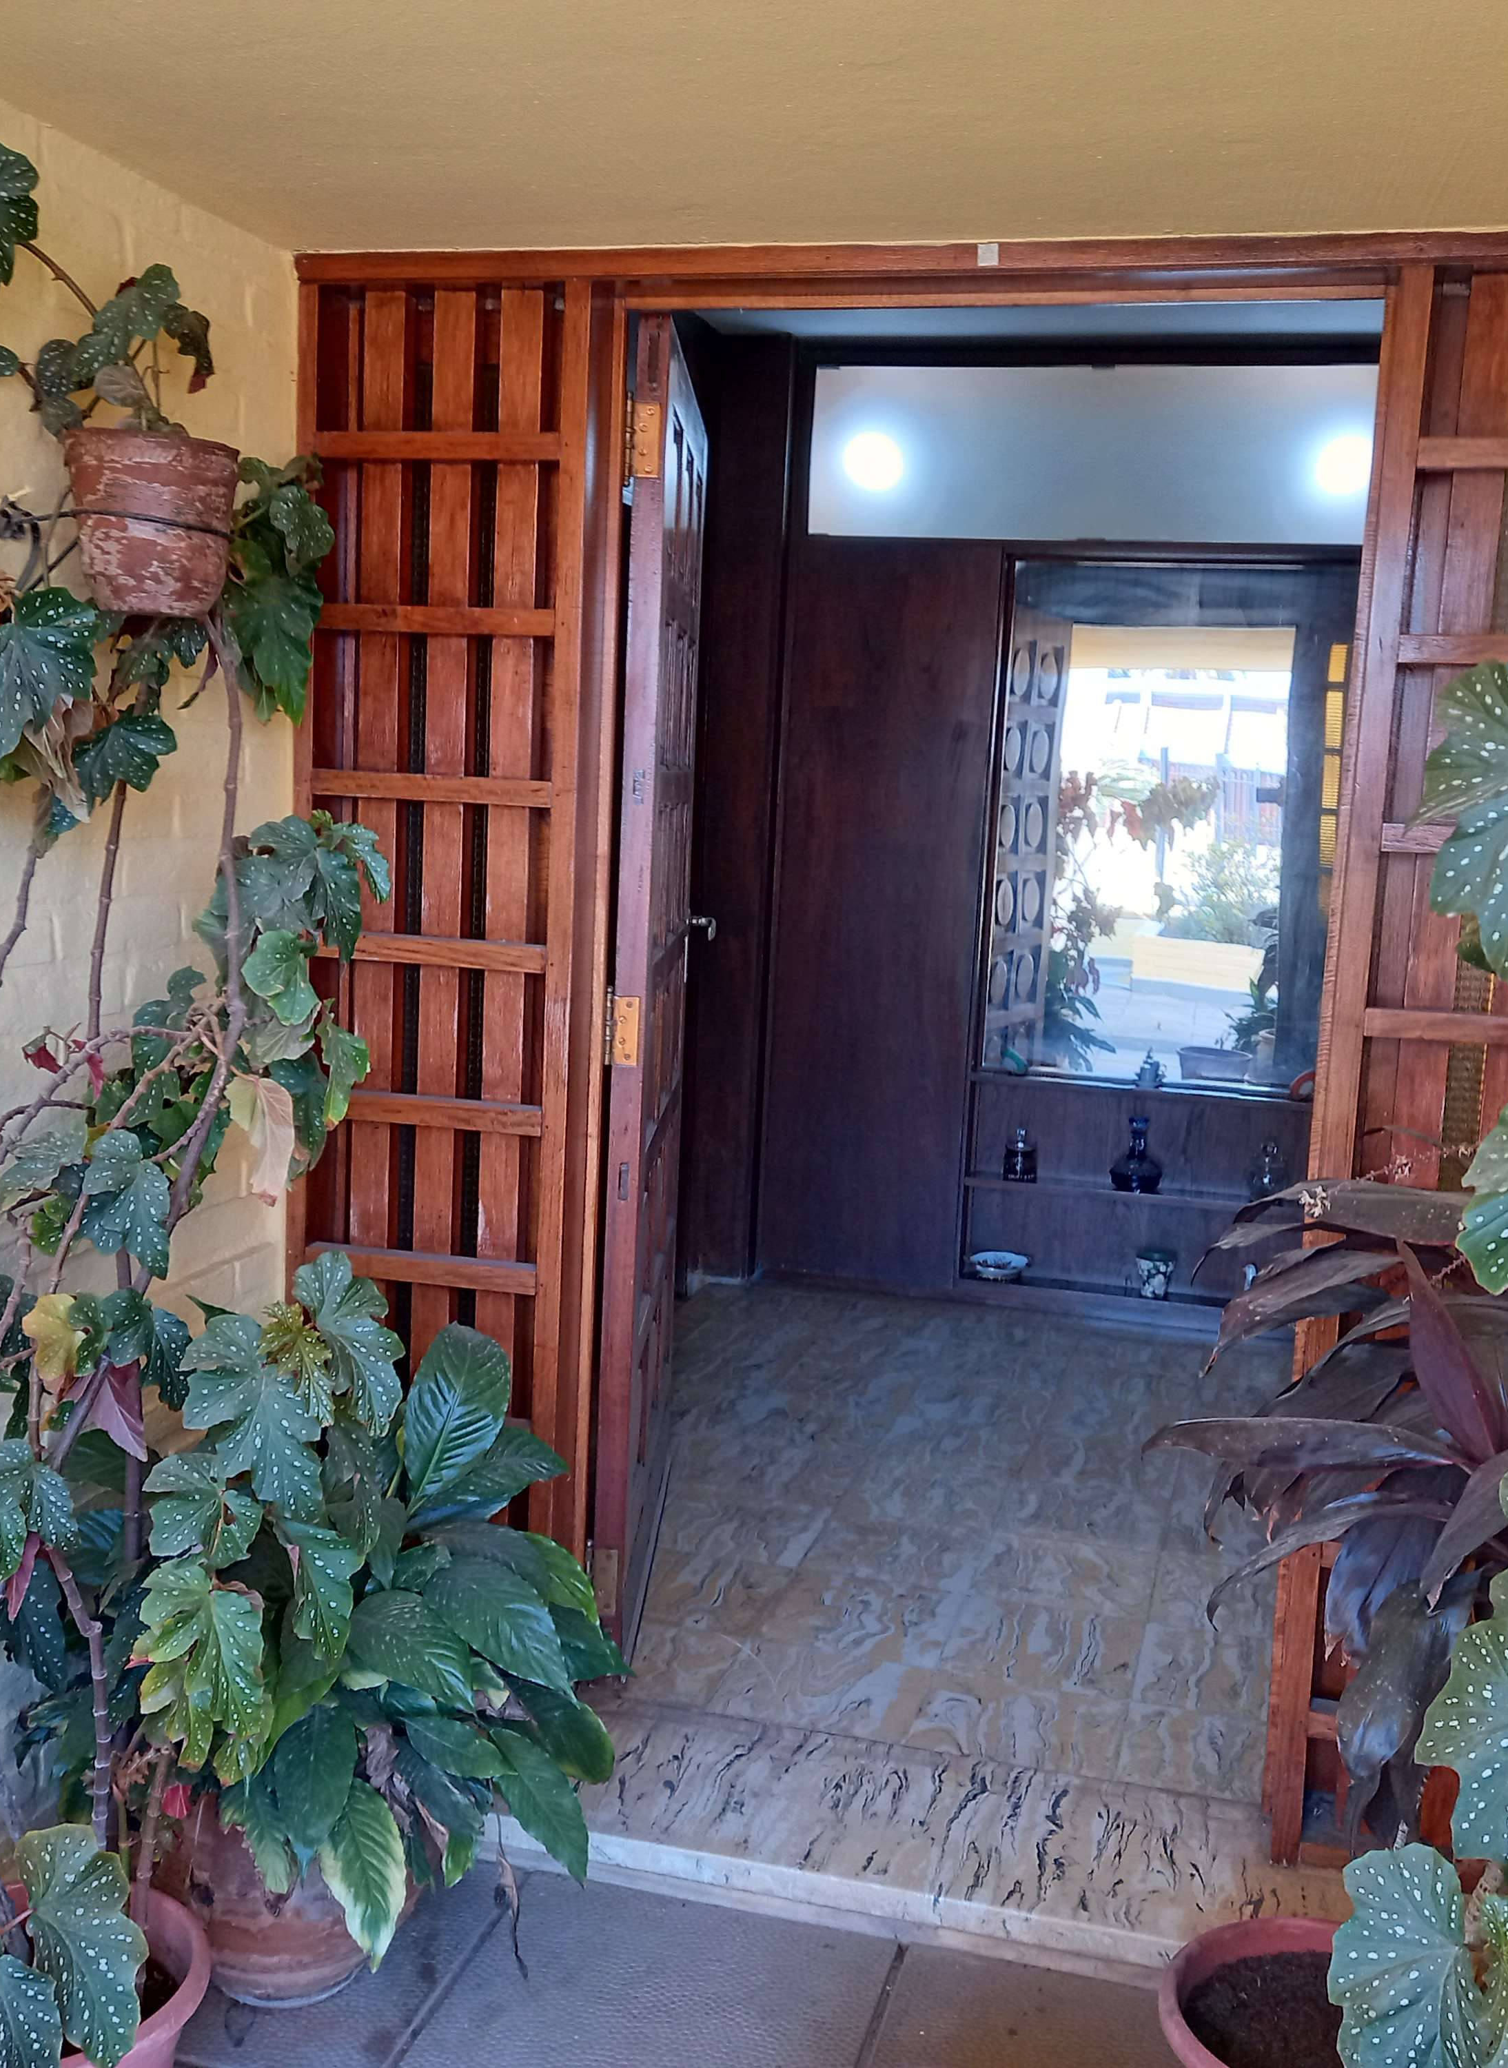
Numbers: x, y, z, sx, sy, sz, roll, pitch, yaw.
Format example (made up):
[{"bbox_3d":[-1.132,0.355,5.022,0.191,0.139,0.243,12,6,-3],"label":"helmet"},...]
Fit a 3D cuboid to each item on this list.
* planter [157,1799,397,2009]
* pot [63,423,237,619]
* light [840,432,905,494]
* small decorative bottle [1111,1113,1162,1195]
[{"bbox_3d":[-0.554,0.992,2.407,0.320,0.280,0.320,5,9,14],"label":"planter"},{"bbox_3d":[-0.619,-0.524,2.057,0.176,0.176,0.176,5,9,14],"label":"pot"},{"bbox_3d":[0.295,-1.414,4.926,0.158,0.150,0.050,5,9,14],"label":"light"},{"bbox_3d":[0.974,0.302,5.044,0.129,0.190,0.129,5,9,14],"label":"small decorative bottle"}]

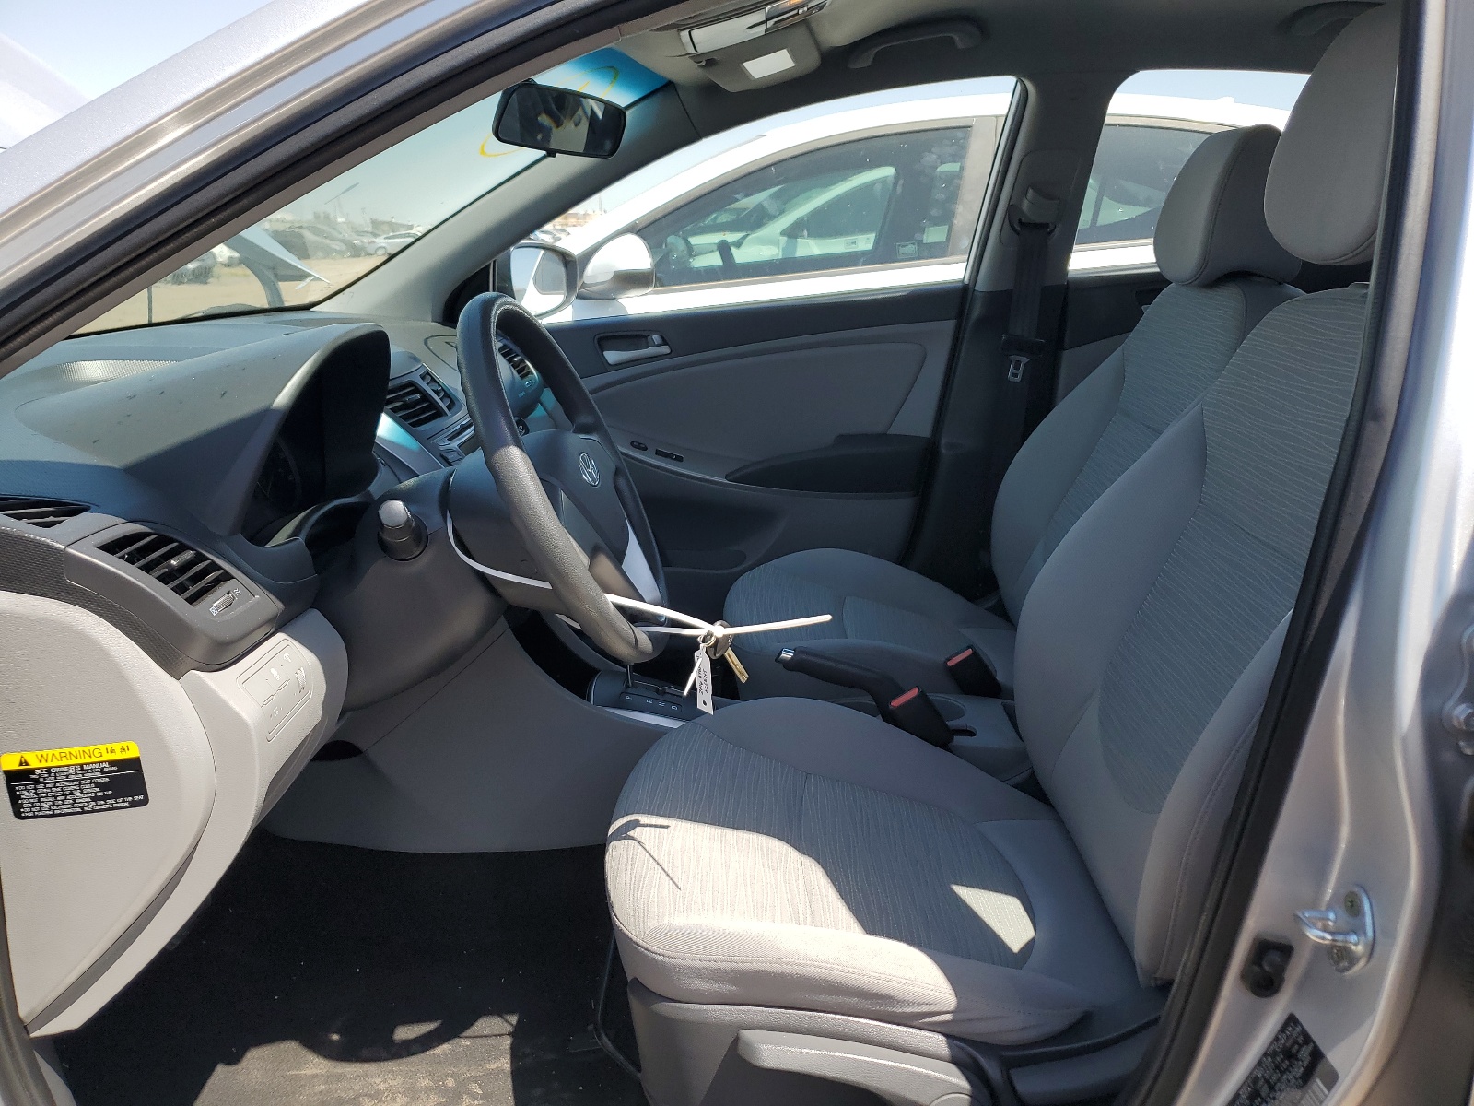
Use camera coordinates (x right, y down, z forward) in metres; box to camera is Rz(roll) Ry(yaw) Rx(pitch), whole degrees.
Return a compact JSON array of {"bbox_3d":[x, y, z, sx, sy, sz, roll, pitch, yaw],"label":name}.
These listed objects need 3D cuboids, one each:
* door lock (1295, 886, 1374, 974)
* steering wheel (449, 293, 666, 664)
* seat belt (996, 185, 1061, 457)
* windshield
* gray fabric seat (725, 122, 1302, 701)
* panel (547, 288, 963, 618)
[{"bbox_3d":[0.371,0.234,0.686,0.039,0.053,0.037,-4,17,-2],"label":"door lock"},{"bbox_3d":[-0.175,-0.060,1.040,0.110,0.370,0.370,-23,15,8],"label":"steering wheel"},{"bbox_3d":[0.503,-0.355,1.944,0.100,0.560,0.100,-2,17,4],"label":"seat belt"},{"bbox_3d":[-0.560,-0.417,1.315,0.880,0.130,1.360,-29,13,11],"label":"windshield"},{"bbox_3d":[0.402,-0.141,1.706,0.890,0.940,0.520,-2,17,4],"label":"gray fabric seat"},{"bbox_3d":[-0.033,-0.161,2.047,0.890,0.620,0.120,-2,17,4],"label":"panel"}]

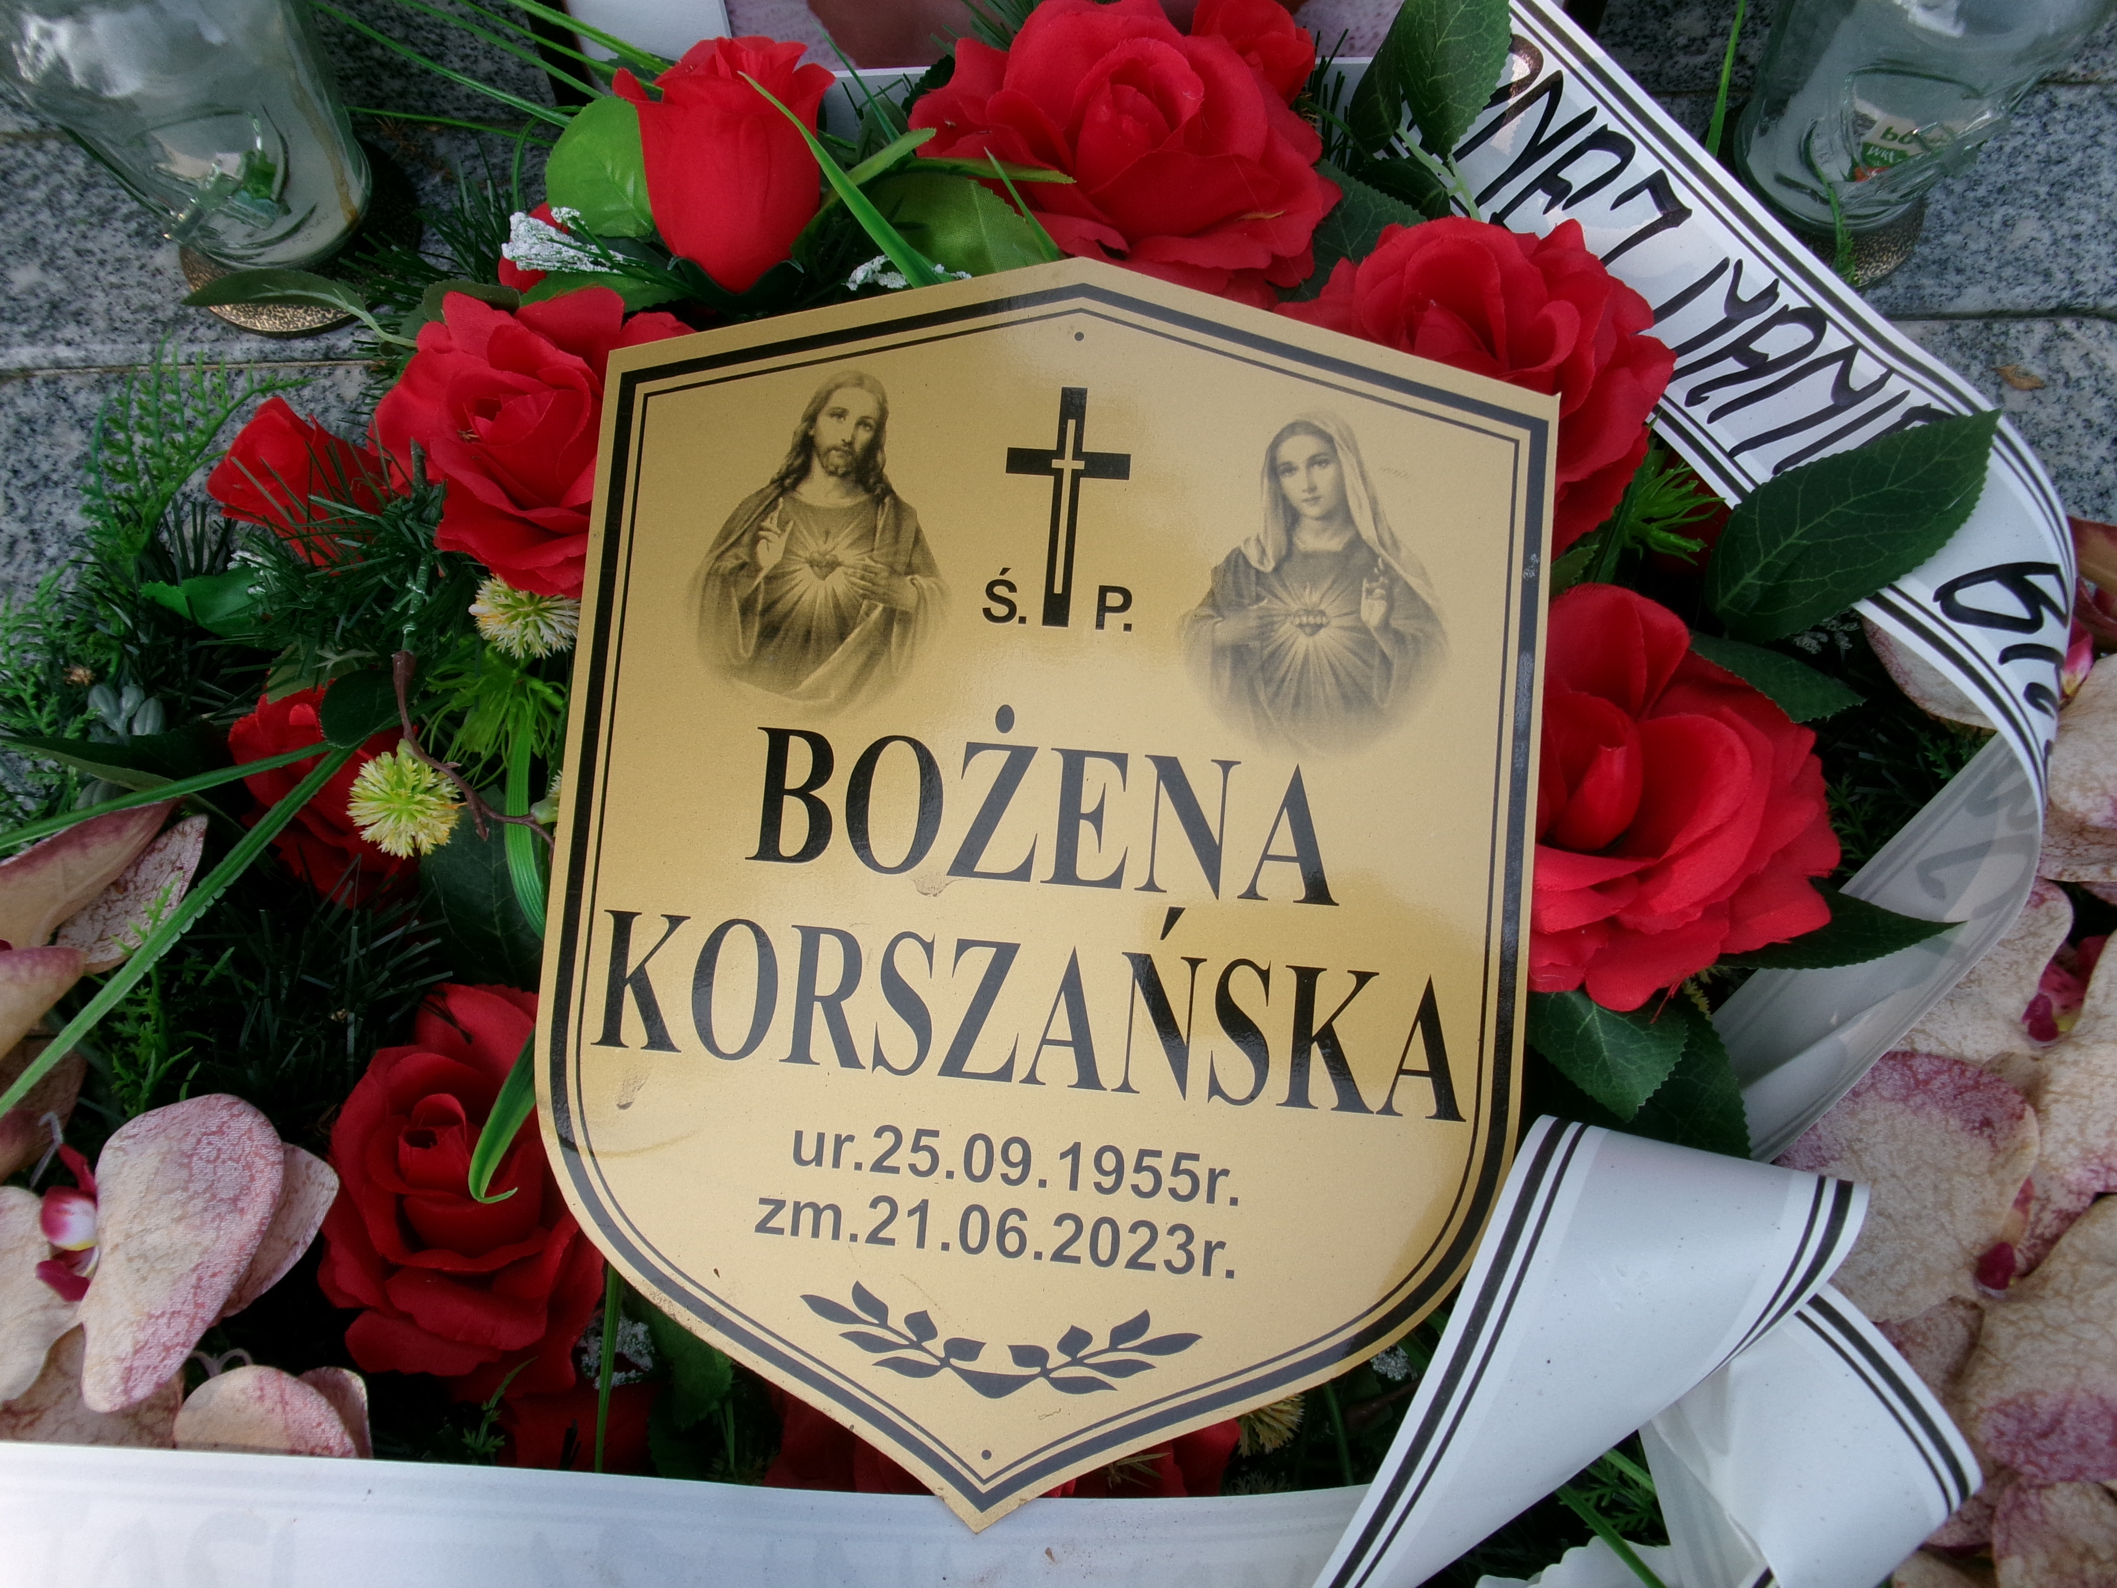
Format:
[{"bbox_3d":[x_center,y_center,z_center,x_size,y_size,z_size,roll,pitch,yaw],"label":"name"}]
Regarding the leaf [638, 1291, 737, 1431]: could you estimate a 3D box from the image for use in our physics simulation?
[{"bbox_3d":[-0.084,0.126,0.385,0.027,0.010,0.039,-14,96,7],"label":"leaf"}]

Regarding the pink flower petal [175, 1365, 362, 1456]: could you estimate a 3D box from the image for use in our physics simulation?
[{"bbox_3d":[-0.190,0.151,0.410,0.045,0.014,0.035,0,72,0],"label":"pink flower petal"}]

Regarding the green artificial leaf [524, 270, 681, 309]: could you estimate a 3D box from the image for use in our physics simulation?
[{"bbox_3d":[-0.117,-0.129,0.443,0.048,0.009,0.025,-4,73,-1],"label":"green artificial leaf"}]

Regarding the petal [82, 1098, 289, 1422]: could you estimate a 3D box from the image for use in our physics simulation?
[{"bbox_3d":[-0.182,0.095,0.355,0.042,0.018,0.068,22,90,22],"label":"petal"}]

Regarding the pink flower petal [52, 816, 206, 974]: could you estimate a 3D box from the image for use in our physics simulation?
[{"bbox_3d":[-0.234,0.025,0.430,0.028,0.012,0.053,43,82,8],"label":"pink flower petal"}]

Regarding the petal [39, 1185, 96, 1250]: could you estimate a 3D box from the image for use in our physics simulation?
[{"bbox_3d":[-0.209,0.090,0.362,0.014,0.014,0.013,4,37,5],"label":"petal"}]

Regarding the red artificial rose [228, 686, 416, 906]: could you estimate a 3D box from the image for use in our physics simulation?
[{"bbox_3d":[-0.183,0.001,0.425,0.049,0.037,0.053,-2,69,5],"label":"red artificial rose"}]

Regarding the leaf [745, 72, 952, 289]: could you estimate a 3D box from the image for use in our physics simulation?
[{"bbox_3d":[-0.050,-0.144,0.403,0.011,0.010,0.077,-45,108,-8],"label":"leaf"}]

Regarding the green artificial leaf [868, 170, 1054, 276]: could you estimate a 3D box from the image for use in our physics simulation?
[{"bbox_3d":[-0.024,-0.141,0.433,0.048,0.014,0.042,-6,98,1],"label":"green artificial leaf"}]

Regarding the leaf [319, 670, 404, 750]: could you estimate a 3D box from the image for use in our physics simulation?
[{"bbox_3d":[-0.165,-0.020,0.405,0.025,0.010,0.020,-29,66,-6],"label":"leaf"}]

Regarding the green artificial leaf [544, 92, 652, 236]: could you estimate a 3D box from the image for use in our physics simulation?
[{"bbox_3d":[-0.111,-0.157,0.425,0.034,0.009,0.041,-41,84,-2],"label":"green artificial leaf"}]

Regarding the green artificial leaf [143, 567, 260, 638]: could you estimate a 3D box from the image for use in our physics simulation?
[{"bbox_3d":[-0.219,-0.048,0.440,0.038,0.011,0.024,13,59,7],"label":"green artificial leaf"}]

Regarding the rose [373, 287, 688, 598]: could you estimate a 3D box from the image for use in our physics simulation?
[{"bbox_3d":[-0.140,-0.092,0.445,0.085,0.055,0.083,-3,72,11],"label":"rose"}]

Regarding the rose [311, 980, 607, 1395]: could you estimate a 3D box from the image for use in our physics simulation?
[{"bbox_3d":[-0.148,0.100,0.430,0.081,0.060,0.100,-3,75,8],"label":"rose"}]

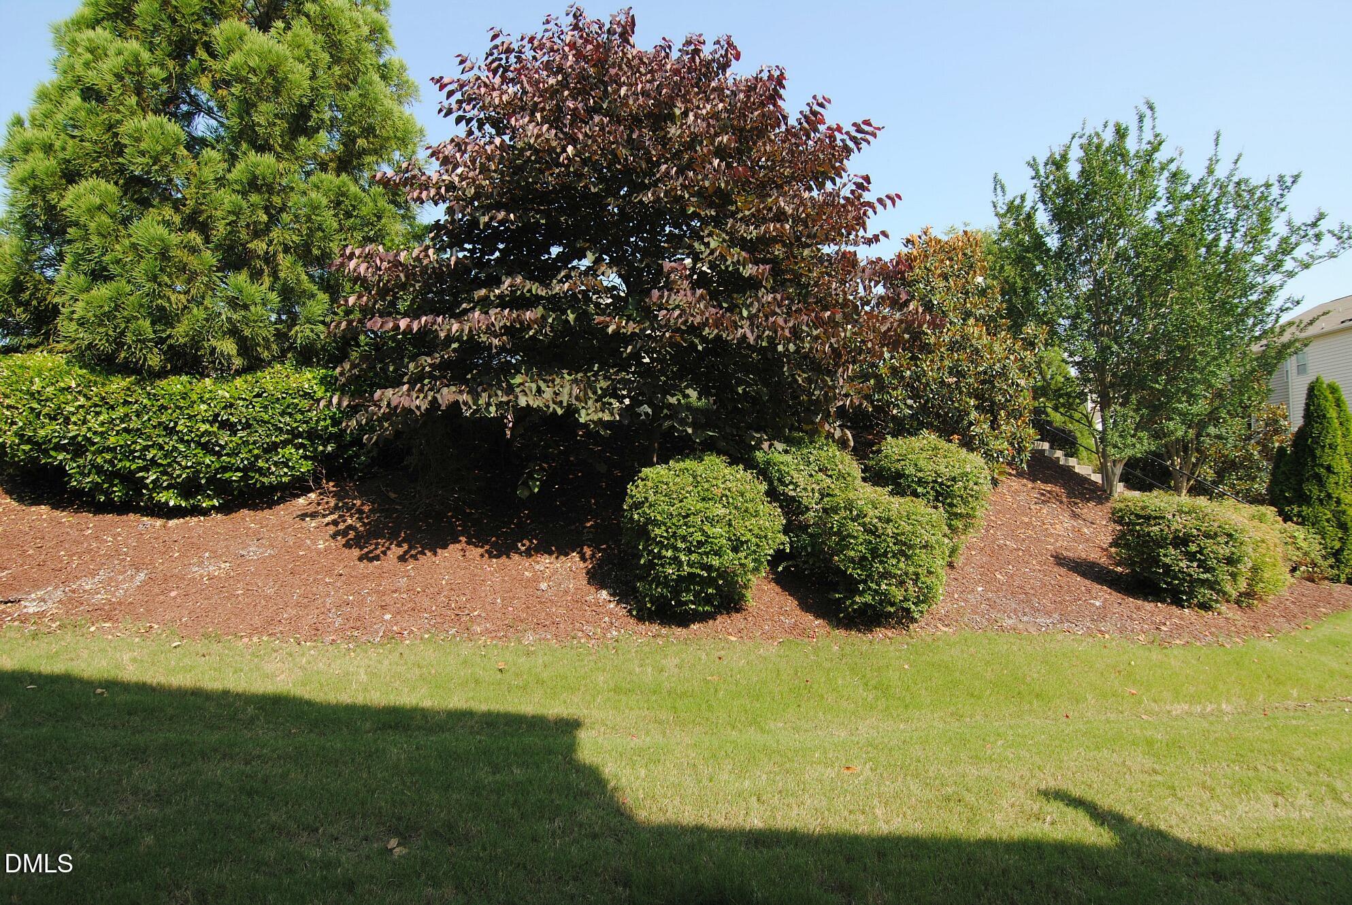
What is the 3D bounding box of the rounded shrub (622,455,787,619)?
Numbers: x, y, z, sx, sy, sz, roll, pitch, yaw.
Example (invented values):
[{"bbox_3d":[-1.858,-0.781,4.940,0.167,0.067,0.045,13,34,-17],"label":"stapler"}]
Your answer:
[{"bbox_3d":[0.270,0.800,5.800,1.530,1.500,1.500,0,-2,0],"label":"rounded shrub"}]

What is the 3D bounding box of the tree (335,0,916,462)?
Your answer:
[{"bbox_3d":[-0.500,-2.450,7.000,6.300,5.400,5.300,0,-2,0],"label":"tree"}]

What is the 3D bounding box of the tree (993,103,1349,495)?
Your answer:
[{"bbox_3d":[8.600,-2.800,10.900,5.600,7.000,5.200,0,-2,0],"label":"tree"}]

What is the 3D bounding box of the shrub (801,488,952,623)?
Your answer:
[{"bbox_3d":[1.930,0.950,5.800,1.320,1.320,1.300,0,-2,0],"label":"shrub"}]

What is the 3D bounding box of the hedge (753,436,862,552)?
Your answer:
[{"bbox_3d":[1.550,0.500,7.000,1.350,1.380,1.350,0,-2,0],"label":"hedge"}]

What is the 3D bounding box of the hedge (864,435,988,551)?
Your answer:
[{"bbox_3d":[2.950,0.500,7.000,1.400,1.400,1.400,0,-2,0],"label":"hedge"}]

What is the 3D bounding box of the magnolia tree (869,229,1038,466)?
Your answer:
[{"bbox_3d":[4.200,-1.550,9.200,2.500,3.700,2.500,0,-2,0],"label":"magnolia tree"}]

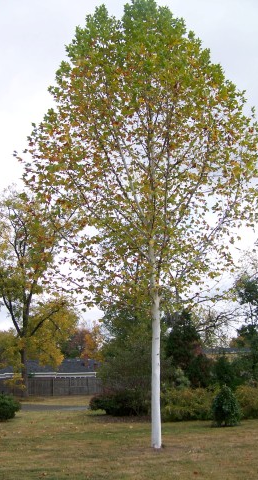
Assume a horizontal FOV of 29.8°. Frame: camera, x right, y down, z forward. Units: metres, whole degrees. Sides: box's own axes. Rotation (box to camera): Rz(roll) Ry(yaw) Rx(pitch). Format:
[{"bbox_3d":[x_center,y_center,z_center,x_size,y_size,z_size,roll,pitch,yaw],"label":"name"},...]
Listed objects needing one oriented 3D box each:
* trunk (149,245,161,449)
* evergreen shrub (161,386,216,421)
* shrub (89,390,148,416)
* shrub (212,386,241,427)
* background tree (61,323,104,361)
[{"bbox_3d":[0.737,2.852,13.763,0.270,5.614,0.270,0,-17,0],"label":"trunk"},{"bbox_3d":[2.890,7.810,23.185,2.500,1.508,1.800,0,-17,0],"label":"evergreen shrub"},{"bbox_3d":[-0.498,8.536,25.420,3.085,1.398,2.300,0,-17,0],"label":"shrub"},{"bbox_3d":[4.037,6.838,20.092,1.120,1.600,1.100,0,-17,0],"label":"shrub"},{"bbox_3d":[-6.994,17.690,72.991,6.200,10.492,6.000,0,-17,0],"label":"background tree"}]

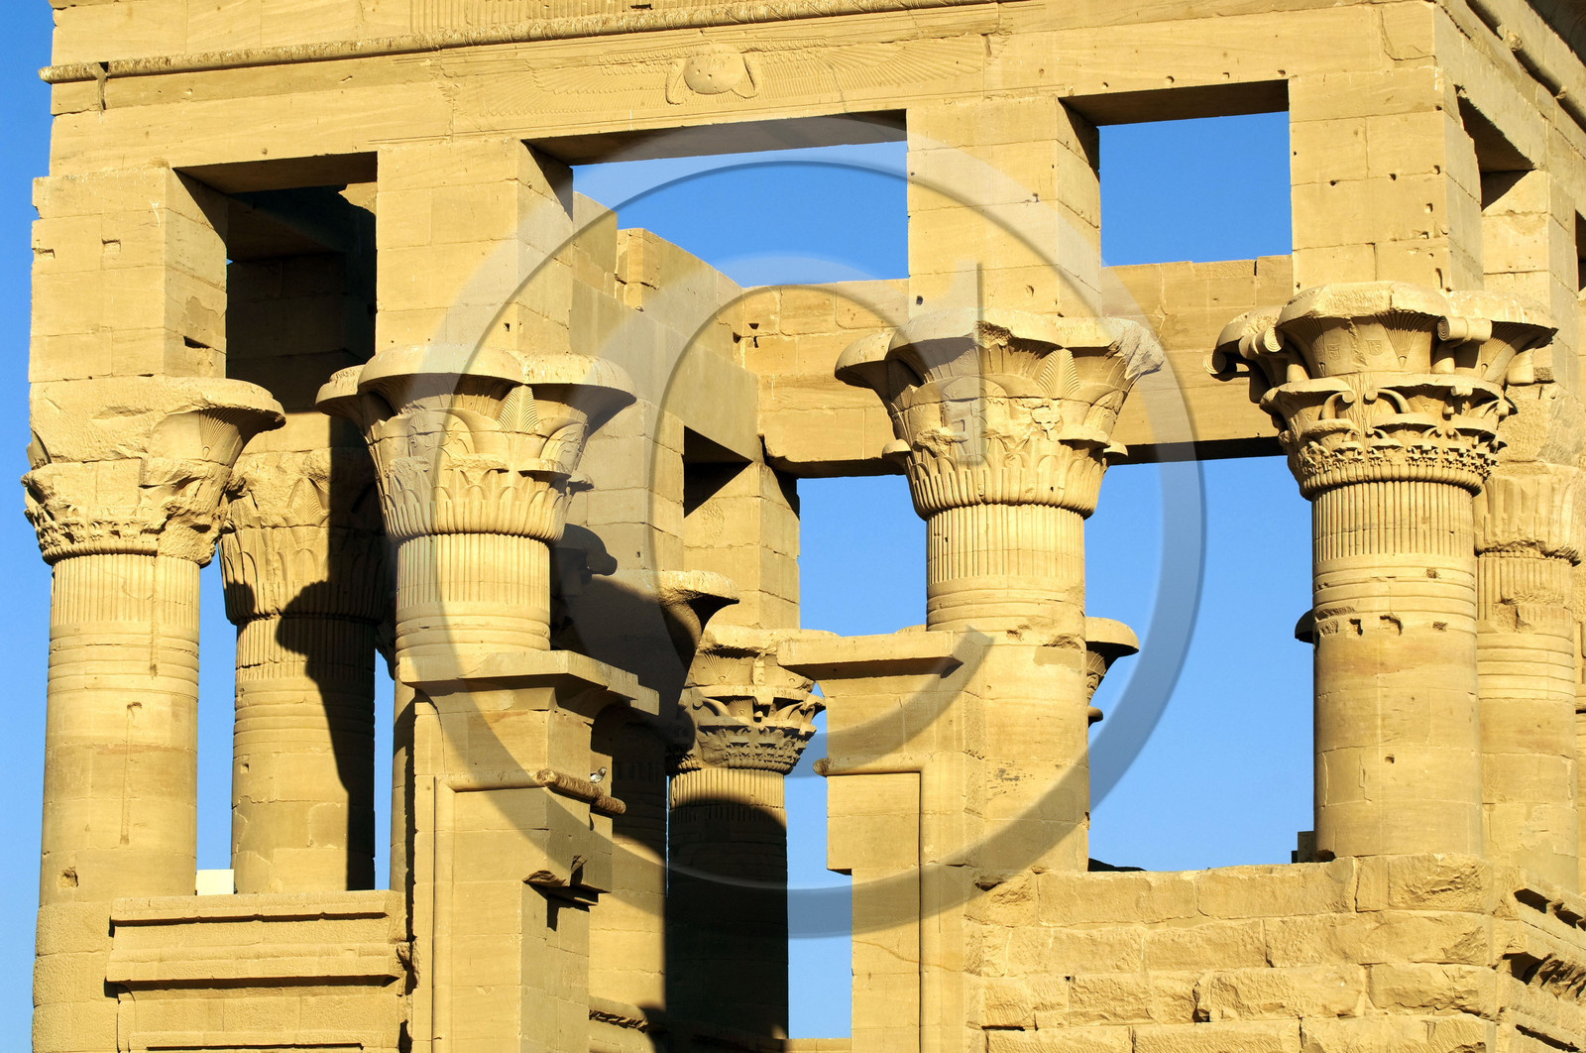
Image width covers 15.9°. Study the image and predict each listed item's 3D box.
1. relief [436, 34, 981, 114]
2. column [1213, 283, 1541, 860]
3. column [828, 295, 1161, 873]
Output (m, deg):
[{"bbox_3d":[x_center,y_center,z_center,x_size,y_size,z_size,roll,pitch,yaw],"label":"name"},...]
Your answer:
[{"bbox_3d":[-0.817,-4.656,57.987,5.750,0.660,0.150,-3,-10,19],"label":"relief"},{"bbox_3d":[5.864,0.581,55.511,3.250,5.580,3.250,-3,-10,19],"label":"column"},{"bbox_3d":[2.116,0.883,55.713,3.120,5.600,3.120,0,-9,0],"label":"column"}]

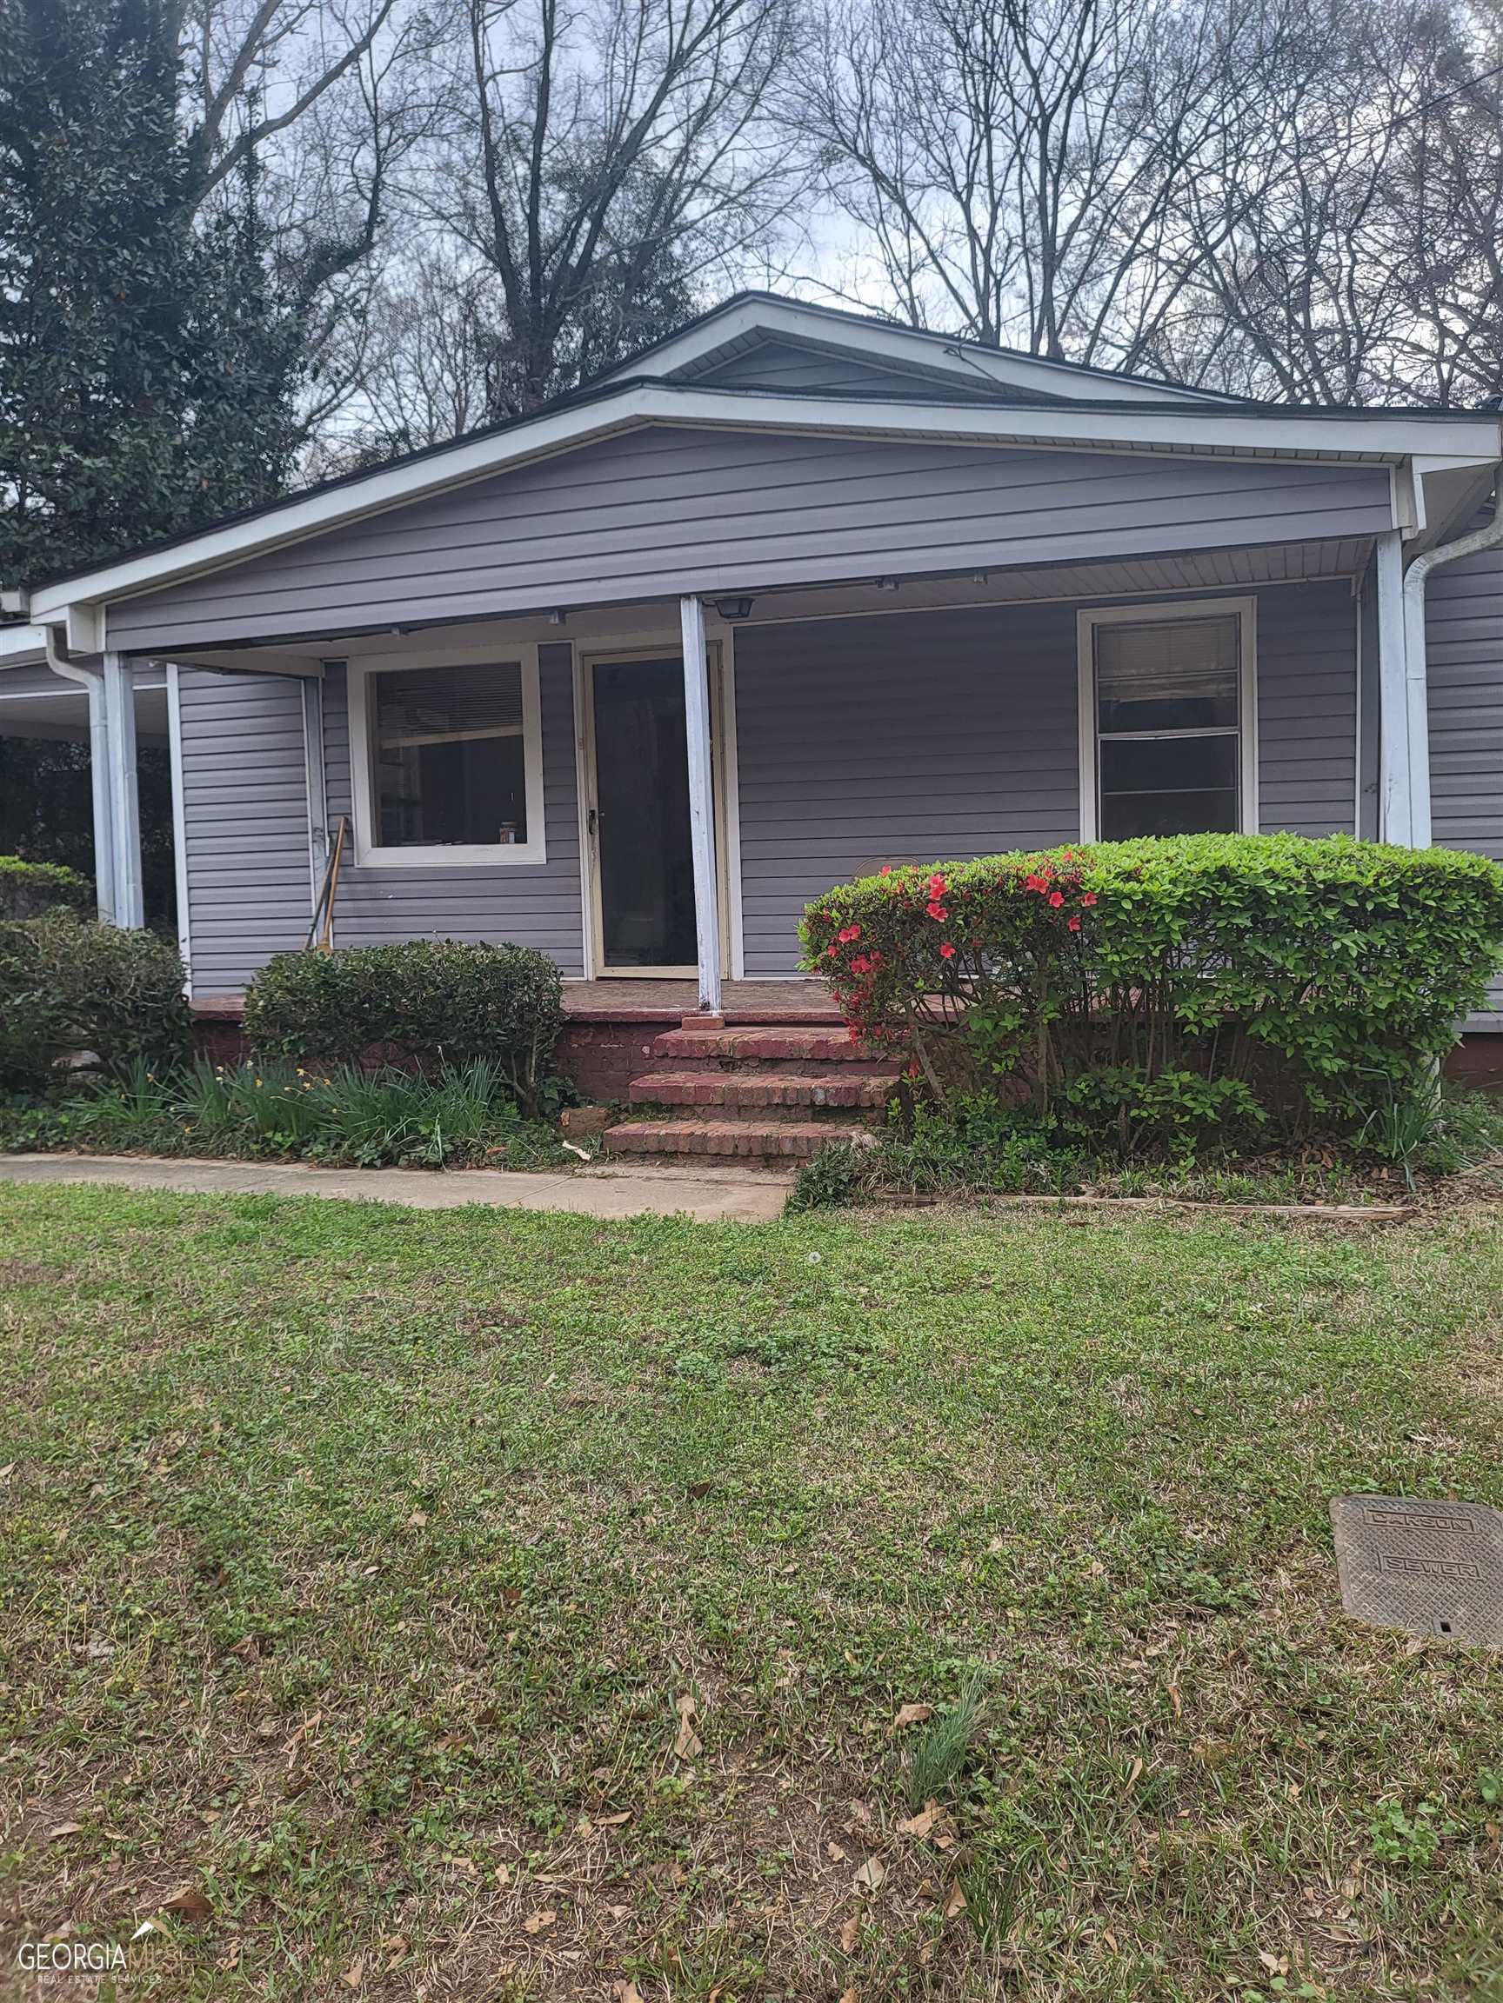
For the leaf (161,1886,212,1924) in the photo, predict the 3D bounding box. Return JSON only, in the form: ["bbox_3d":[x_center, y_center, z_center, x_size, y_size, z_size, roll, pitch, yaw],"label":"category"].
[{"bbox_3d":[-0.726,1.163,1.936,0.062,0.026,0.048,-1,5,10],"label":"leaf"}]

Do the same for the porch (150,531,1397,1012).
[{"bbox_3d":[-0.142,-1.061,8.109,6.600,2.060,1.860,0,6,20],"label":"porch"}]

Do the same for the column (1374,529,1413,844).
[{"bbox_3d":[2.627,-0.922,6.164,0.090,1.970,0.090,0,6,20],"label":"column"}]

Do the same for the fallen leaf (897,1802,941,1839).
[{"bbox_3d":[0.228,1.123,2.062,0.062,0.020,0.040,-5,6,-29],"label":"fallen leaf"}]

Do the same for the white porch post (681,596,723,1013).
[{"bbox_3d":[-0.247,-0.936,7.229,0.090,1.970,0.090,0,6,20],"label":"white porch post"}]

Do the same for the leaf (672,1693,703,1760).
[{"bbox_3d":[-0.099,1.110,2.303,0.045,0.025,0.140,-2,5,-2],"label":"leaf"}]

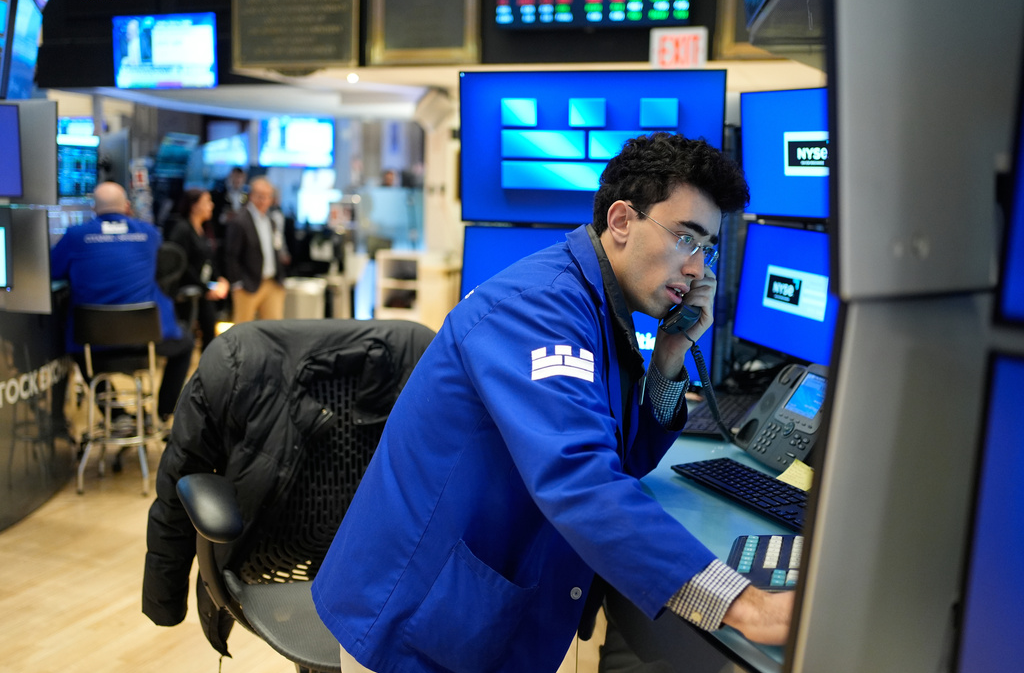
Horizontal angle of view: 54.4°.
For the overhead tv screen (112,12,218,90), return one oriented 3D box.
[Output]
[{"bbox_3d":[-2.332,-1.925,6.700,0.850,0.500,0.070,4,11,20],"label":"overhead tv screen"}]

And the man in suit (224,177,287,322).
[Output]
[{"bbox_3d":[-1.740,-0.243,6.700,0.480,1.670,0.320,-5,10,-37],"label":"man in suit"}]

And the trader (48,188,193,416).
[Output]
[{"bbox_3d":[-2.160,-0.197,5.550,0.680,1.270,0.660,-1,8,-14],"label":"trader"}]

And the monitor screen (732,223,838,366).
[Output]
[{"bbox_3d":[0.733,-0.107,2.488,0.050,0.315,0.545,4,9,-19],"label":"monitor screen"}]

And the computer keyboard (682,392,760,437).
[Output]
[{"bbox_3d":[0.490,0.184,2.295,0.135,0.030,0.440,4,9,22],"label":"computer keyboard"}]

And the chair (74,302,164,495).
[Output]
[{"bbox_3d":[-2.120,0.301,5.350,0.440,0.950,0.480,-1,8,-13],"label":"chair"}]

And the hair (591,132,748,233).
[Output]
[{"bbox_3d":[0.235,-0.223,1.470,0.220,0.150,0.180,25,15,17],"label":"hair"}]

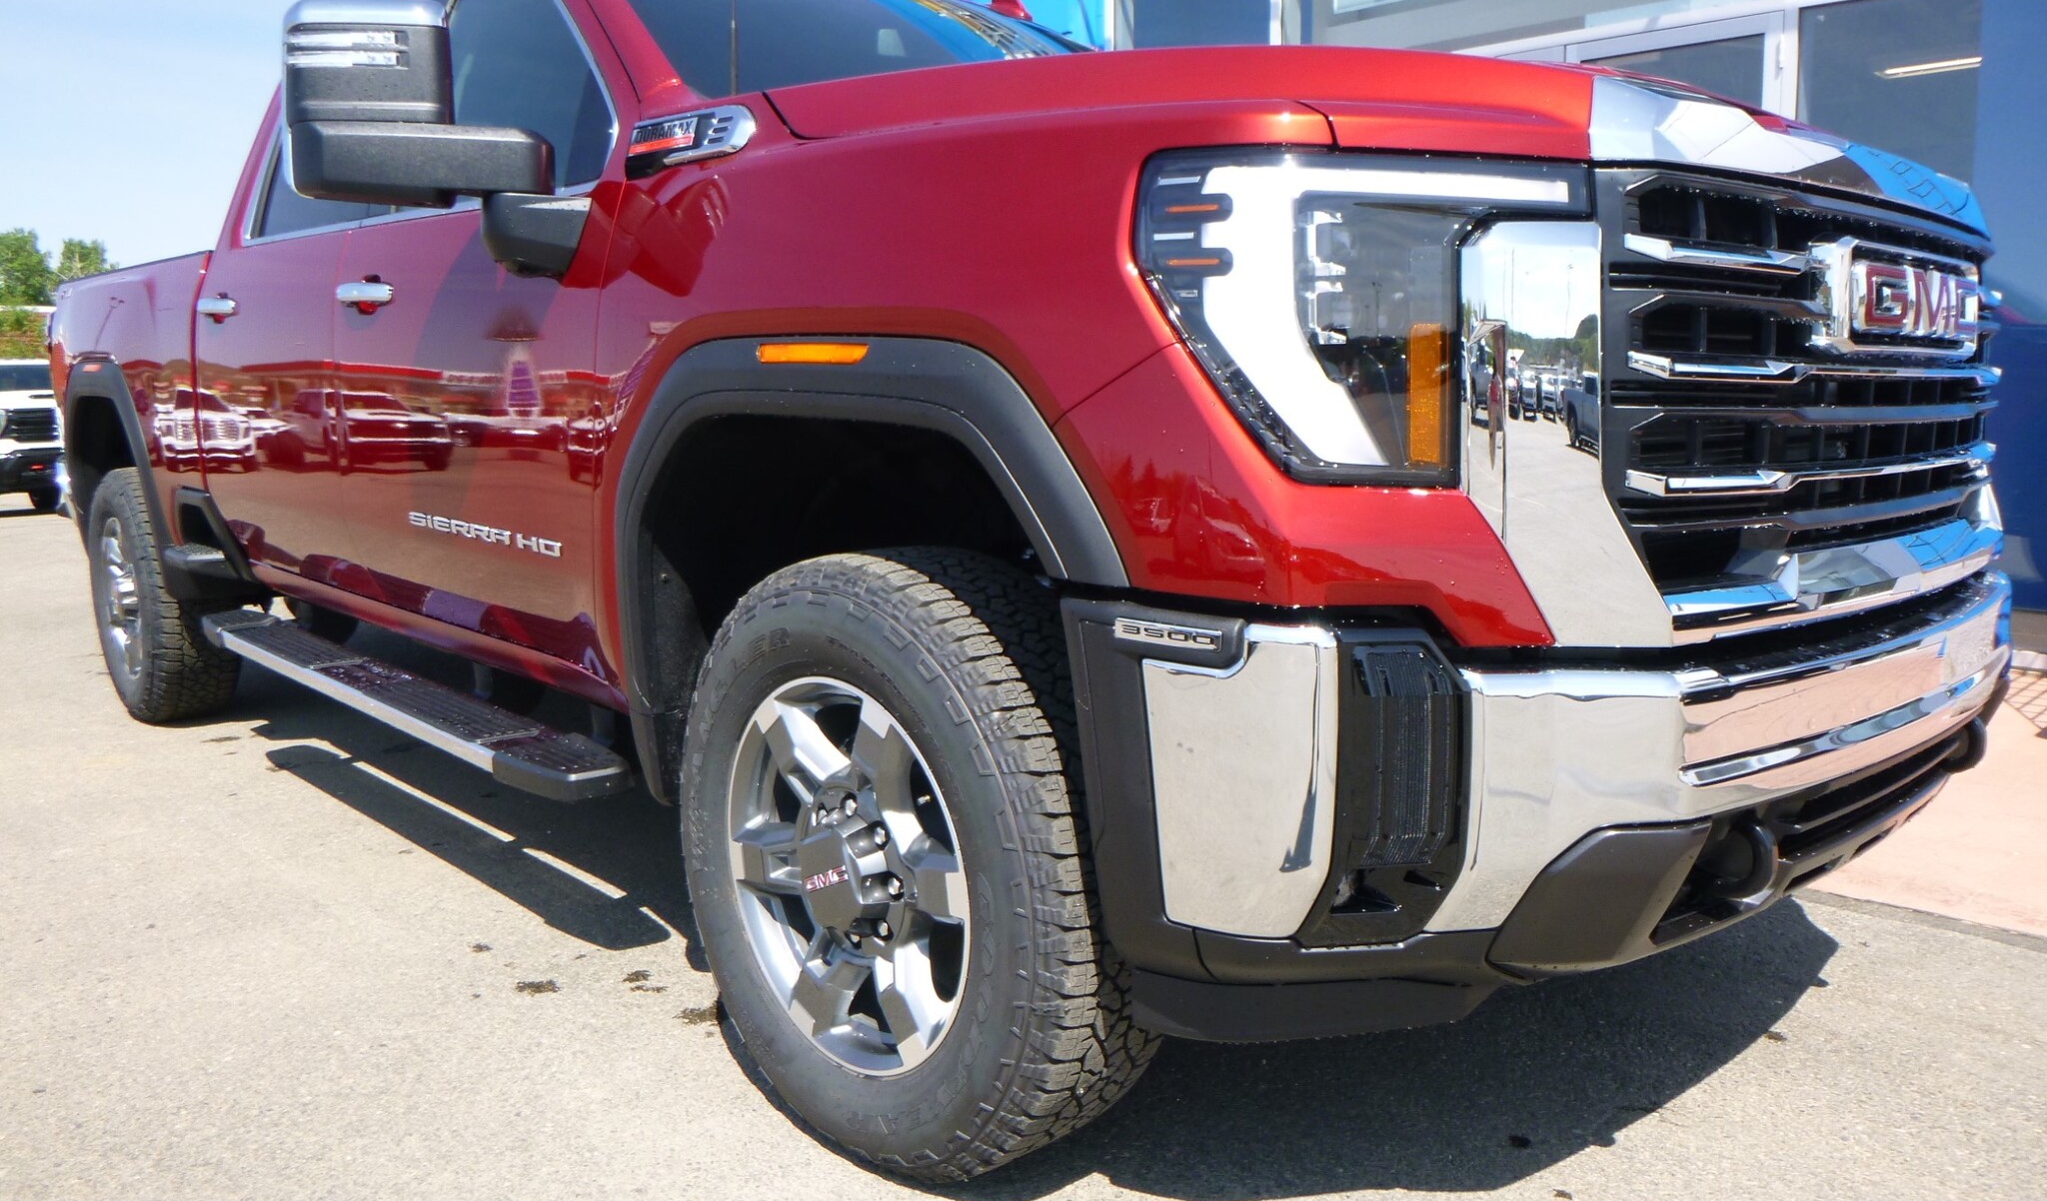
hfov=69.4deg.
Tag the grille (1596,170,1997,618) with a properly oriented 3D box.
[{"bbox_3d":[1.053,-0.260,1.894,1.151,0.505,0.172,-9,11,-40],"label":"grille"}]

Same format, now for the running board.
[{"bbox_3d":[-1.539,0.211,3.497,0.162,0.076,2.485,-9,11,-40],"label":"running board"}]

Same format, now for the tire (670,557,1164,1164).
[{"bbox_3d":[-0.155,0.361,2.104,0.278,0.858,0.858,-9,12,-42],"label":"tire"}]

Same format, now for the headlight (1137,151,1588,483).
[{"bbox_3d":[0.343,-0.284,1.499,0.394,0.318,0.283,-9,11,-40],"label":"headlight"}]

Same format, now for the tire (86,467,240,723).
[{"bbox_3d":[-2.954,-0.023,5.069,0.283,0.858,0.858,-9,11,-40],"label":"tire"}]

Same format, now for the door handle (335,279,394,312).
[{"bbox_3d":[-1.323,-0.615,2.957,0.061,0.045,0.242,-9,11,-40],"label":"door handle"}]

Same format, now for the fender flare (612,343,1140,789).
[{"bbox_3d":[-0.244,0.005,1.940,0.131,0.687,1.071,-9,11,-40],"label":"fender flare"}]

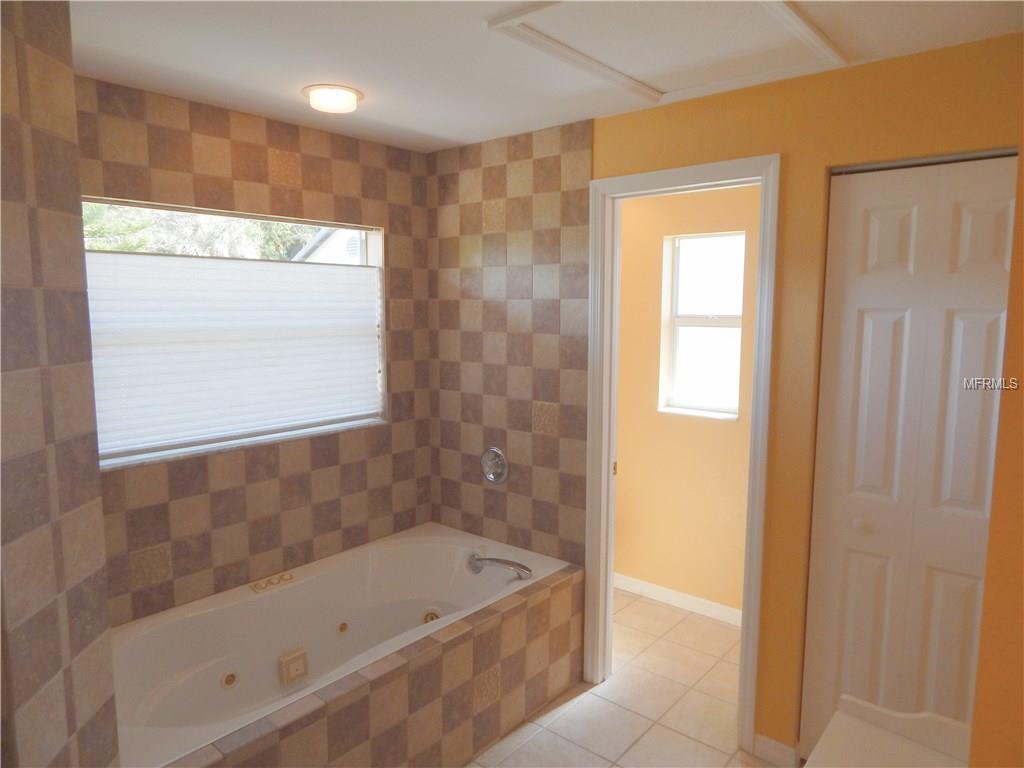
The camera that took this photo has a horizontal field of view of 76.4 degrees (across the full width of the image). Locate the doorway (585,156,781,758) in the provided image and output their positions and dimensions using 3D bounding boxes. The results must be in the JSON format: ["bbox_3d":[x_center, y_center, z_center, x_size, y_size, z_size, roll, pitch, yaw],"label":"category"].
[{"bbox_3d":[0.650,0.271,2.584,0.755,2.162,0.145,6,9,40],"label":"doorway"}]

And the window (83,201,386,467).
[{"bbox_3d":[-1.053,-0.219,2.657,0.110,0.918,1.280,6,9,40],"label":"window"}]

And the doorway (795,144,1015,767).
[{"bbox_3d":[1.262,0.372,2.049,0.573,2.083,0.100,6,9,40],"label":"doorway"}]

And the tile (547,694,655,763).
[{"bbox_3d":[0.360,1.363,2.590,0.301,0.010,0.313,6,9,40],"label":"tile"}]

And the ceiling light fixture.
[{"bbox_3d":[-0.640,-1.011,2.339,0.214,0.050,0.214,0,7,0],"label":"ceiling light fixture"}]

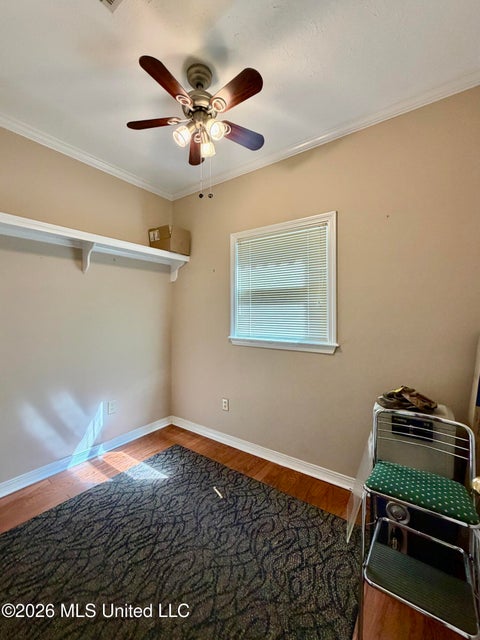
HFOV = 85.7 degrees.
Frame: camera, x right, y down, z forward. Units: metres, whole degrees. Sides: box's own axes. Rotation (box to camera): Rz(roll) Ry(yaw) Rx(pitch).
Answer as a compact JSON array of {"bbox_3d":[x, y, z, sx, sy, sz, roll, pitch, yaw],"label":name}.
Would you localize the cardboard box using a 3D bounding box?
[{"bbox_3d":[-0.753,-0.826,2.806,0.316,0.272,0.284,1,2,36],"label":"cardboard box"}]

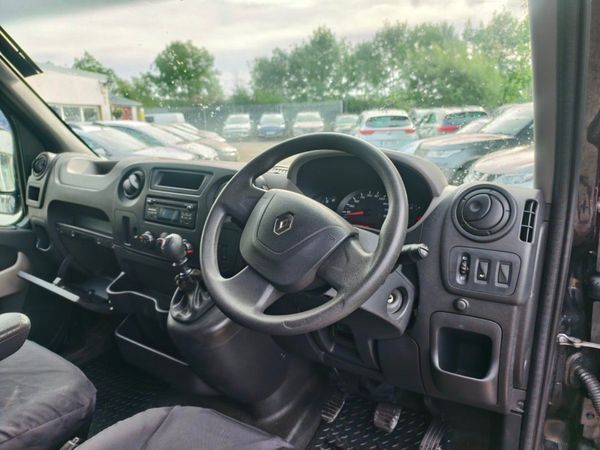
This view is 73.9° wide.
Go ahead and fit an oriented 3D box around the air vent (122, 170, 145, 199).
[{"bbox_3d":[-0.509,-0.124,1.220,0.090,0.090,0.040,9,4,29],"label":"air vent"}]

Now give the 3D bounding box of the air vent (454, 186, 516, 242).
[{"bbox_3d":[0.345,-0.023,0.745,0.105,0.105,0.040,7,4,24],"label":"air vent"}]

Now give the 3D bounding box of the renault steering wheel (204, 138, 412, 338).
[{"bbox_3d":[-0.003,0.002,0.718,0.395,0.395,0.100,23,-15,33],"label":"renault steering wheel"}]

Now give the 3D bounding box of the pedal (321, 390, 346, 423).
[{"bbox_3d":[0.091,0.494,1.080,0.065,0.065,0.030,9,-21,29],"label":"pedal"}]

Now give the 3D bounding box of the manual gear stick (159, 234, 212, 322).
[{"bbox_3d":[-0.285,0.132,1.000,0.105,0.215,0.110,9,32,29],"label":"manual gear stick"}]

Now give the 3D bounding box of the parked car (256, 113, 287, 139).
[{"bbox_3d":[-1.944,-6.818,27.175,1.800,1.500,4.300,0,16,0],"label":"parked car"}]

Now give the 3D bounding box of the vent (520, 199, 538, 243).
[{"bbox_3d":[0.403,-0.008,0.700,0.030,0.076,0.020,7,4,24],"label":"vent"}]

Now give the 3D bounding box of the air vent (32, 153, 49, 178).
[{"bbox_3d":[-0.957,-0.219,1.470,0.095,0.095,0.035,9,4,29],"label":"air vent"}]

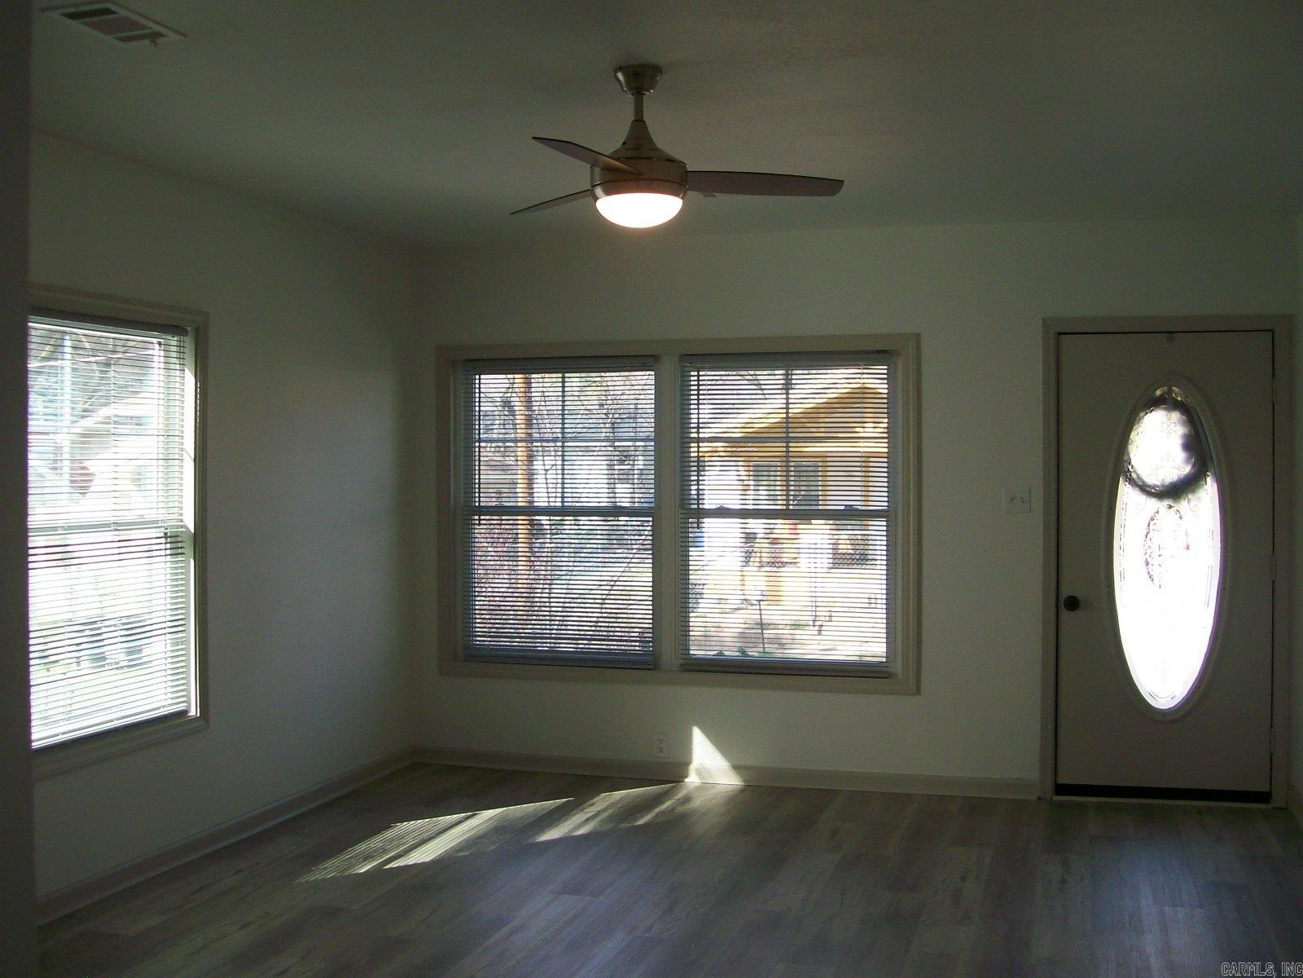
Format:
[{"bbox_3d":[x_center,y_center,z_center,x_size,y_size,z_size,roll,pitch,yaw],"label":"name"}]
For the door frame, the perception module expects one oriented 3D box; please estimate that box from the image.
[{"bbox_3d":[2.198,0.310,5.783,1.017,2.054,0.120,0,1,17],"label":"door frame"}]

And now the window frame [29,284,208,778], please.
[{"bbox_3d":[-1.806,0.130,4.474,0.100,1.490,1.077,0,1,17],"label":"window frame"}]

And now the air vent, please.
[{"bbox_3d":[-1.257,-1.091,3.204,0.186,0.025,0.292,0,1,17],"label":"air vent"}]

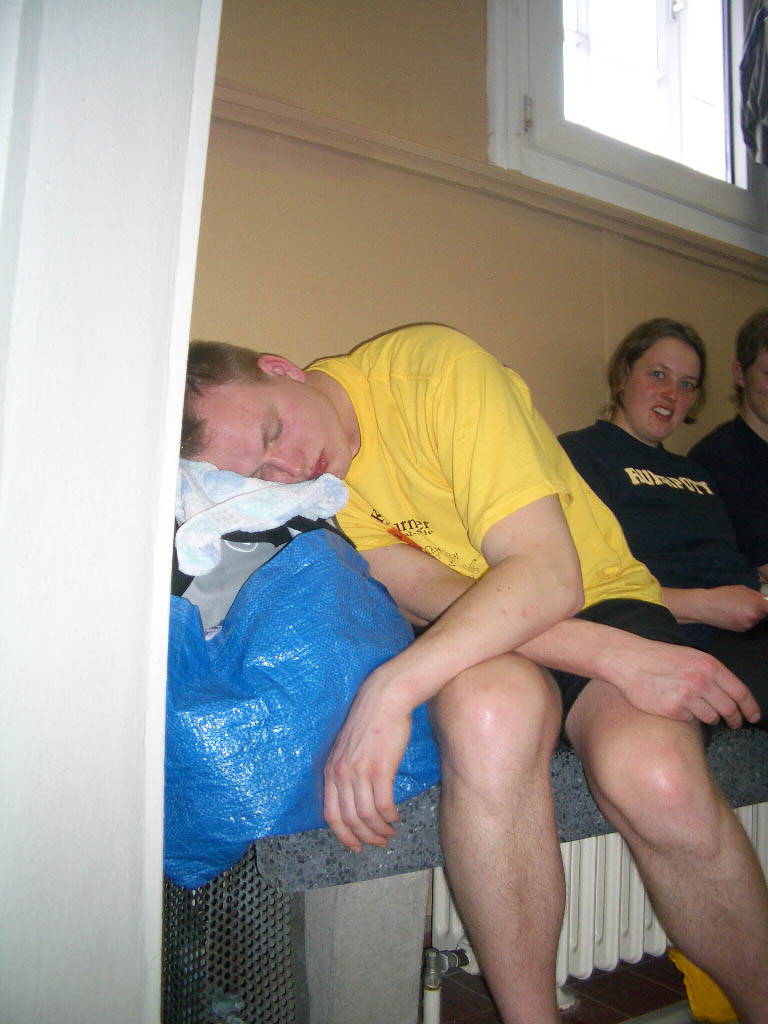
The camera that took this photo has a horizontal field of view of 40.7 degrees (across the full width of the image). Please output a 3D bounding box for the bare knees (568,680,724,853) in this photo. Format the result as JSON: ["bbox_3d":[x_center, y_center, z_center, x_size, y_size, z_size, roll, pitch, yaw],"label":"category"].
[{"bbox_3d":[0.297,0.290,1.170,0.150,0.170,0.160,3,-4,-21],"label":"bare knees"}]

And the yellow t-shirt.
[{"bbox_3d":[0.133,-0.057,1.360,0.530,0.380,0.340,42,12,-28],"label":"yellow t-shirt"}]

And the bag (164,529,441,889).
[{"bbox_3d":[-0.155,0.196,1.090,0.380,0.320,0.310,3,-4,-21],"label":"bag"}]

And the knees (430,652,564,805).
[{"bbox_3d":[0.114,0.218,1.050,0.130,0.155,0.140,1,-4,2],"label":"knees"}]

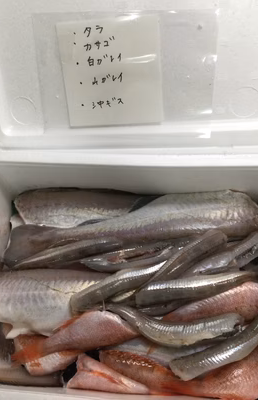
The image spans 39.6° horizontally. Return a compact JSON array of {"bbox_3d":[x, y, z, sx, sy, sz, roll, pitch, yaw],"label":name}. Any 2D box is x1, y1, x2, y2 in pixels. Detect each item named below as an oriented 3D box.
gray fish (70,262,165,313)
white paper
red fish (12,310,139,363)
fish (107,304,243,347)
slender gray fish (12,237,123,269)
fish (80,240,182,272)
[{"bbox_3d":[-0.009,0.096,0.413,0.124,0.023,0.024,-18,57,-8],"label":"gray fish"},{"bbox_3d":[-0.020,-0.142,0.412,0.112,0.116,0.003,0,28,7],"label":"white paper"},{"bbox_3d":[-0.064,0.162,0.425,0.149,0.030,0.046,-14,65,-8],"label":"red fish"},{"bbox_3d":[0.049,0.132,0.385,0.146,0.024,0.034,0,56,3],"label":"fish"},{"bbox_3d":[-0.063,0.058,0.372,0.117,0.019,0.018,-12,65,-4],"label":"slender gray fish"},{"bbox_3d":[0.003,0.068,0.448,0.134,0.022,0.022,-10,56,-3],"label":"fish"}]

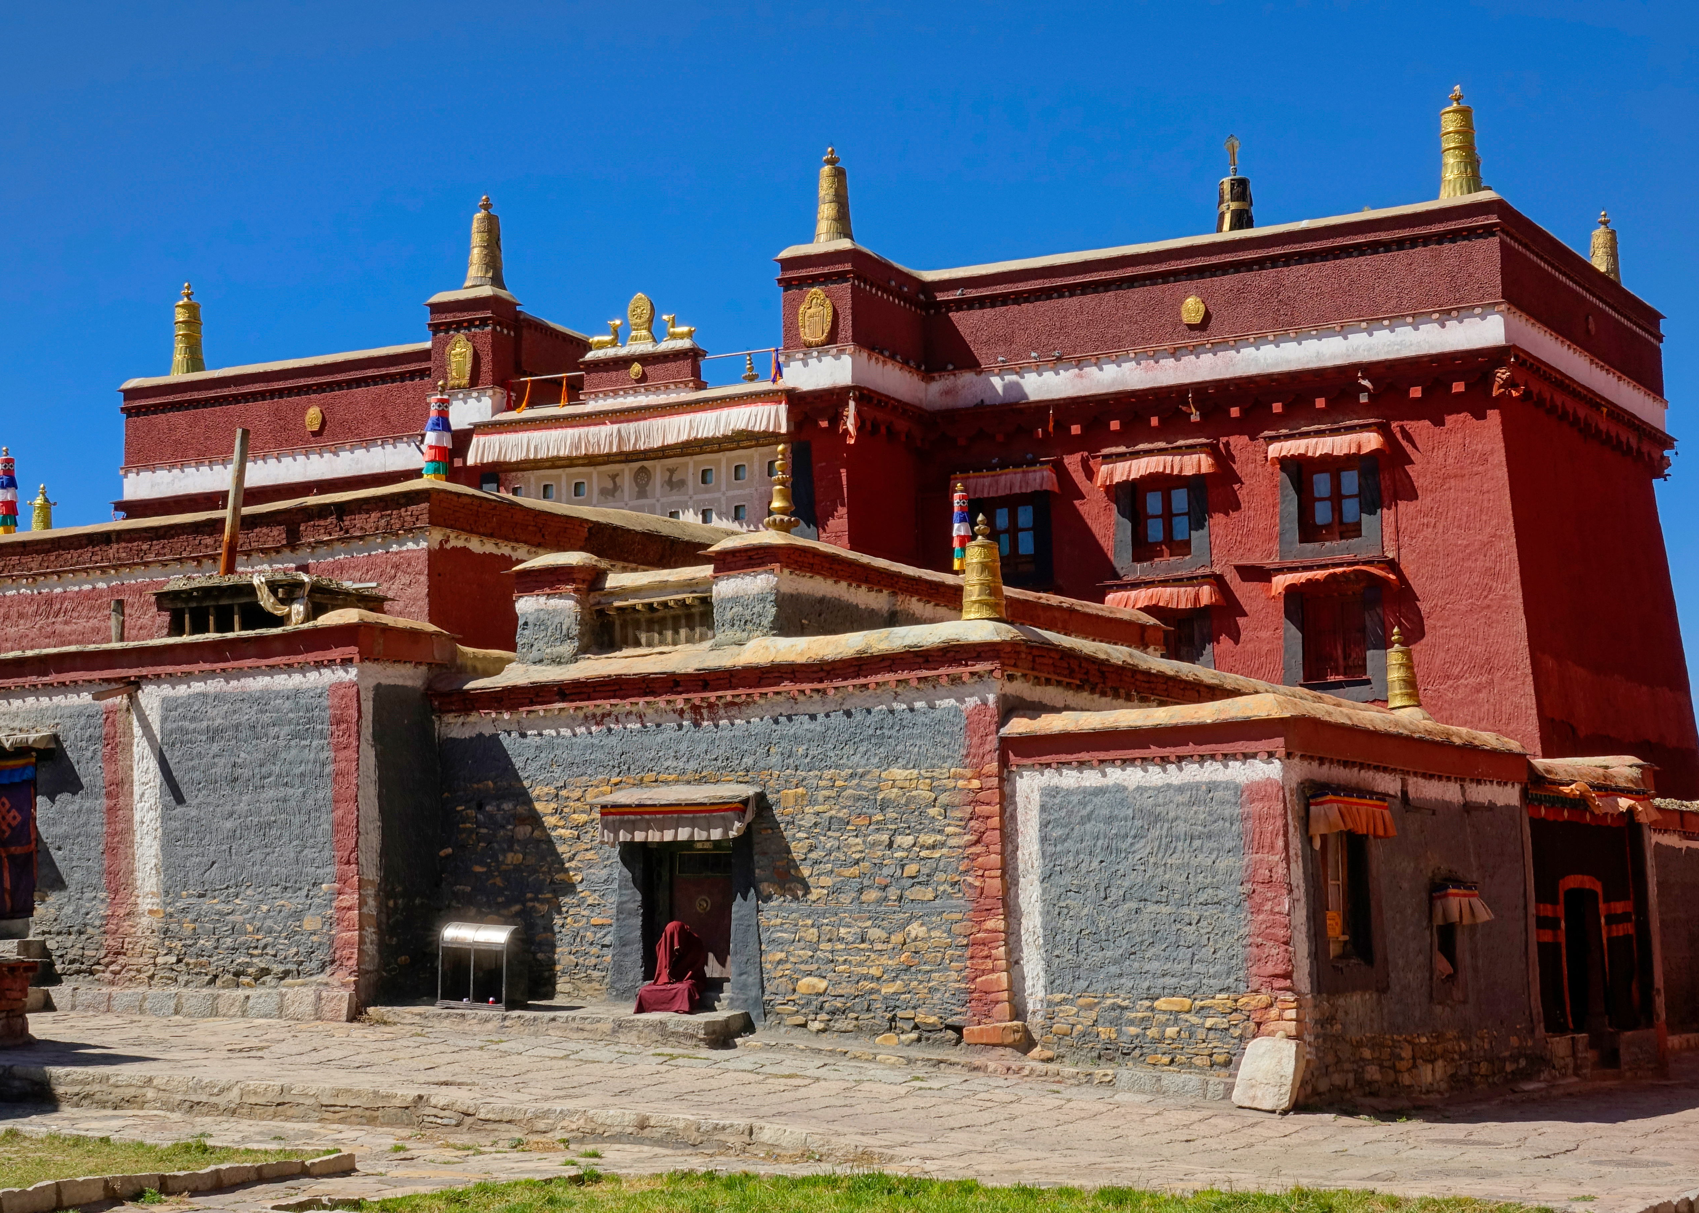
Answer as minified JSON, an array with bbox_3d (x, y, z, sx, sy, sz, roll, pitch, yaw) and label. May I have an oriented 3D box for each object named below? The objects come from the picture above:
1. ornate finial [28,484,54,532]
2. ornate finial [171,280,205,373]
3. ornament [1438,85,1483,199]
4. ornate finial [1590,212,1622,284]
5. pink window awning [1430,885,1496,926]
[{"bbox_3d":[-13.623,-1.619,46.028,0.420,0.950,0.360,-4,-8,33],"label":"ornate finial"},{"bbox_3d":[-18.102,-7.534,74.648,0.900,2.729,0.900,-4,-8,31],"label":"ornate finial"},{"bbox_3d":[12.580,-9.528,56.156,0.830,2.497,0.830,-4,-8,31],"label":"ornament"},{"bbox_3d":[19.548,-9.124,70.608,0.800,2.150,0.800,-4,-8,31],"label":"ornate finial"},{"bbox_3d":[7.039,3.419,31.318,0.360,0.480,0.980,-5,-8,34],"label":"pink window awning"}]

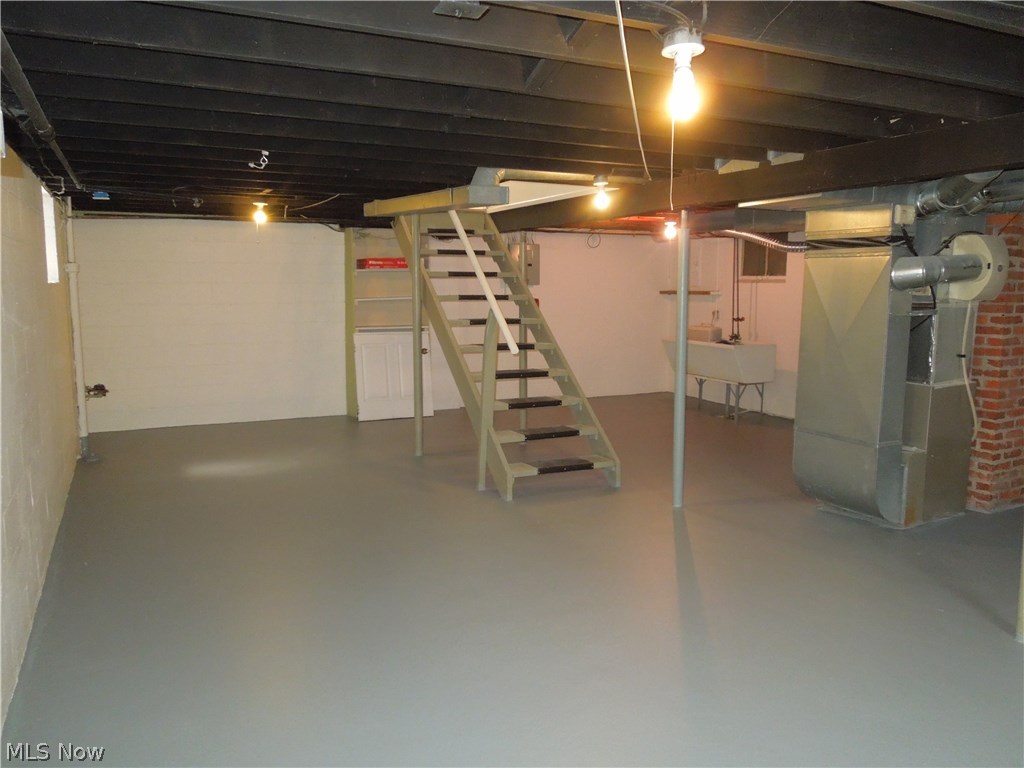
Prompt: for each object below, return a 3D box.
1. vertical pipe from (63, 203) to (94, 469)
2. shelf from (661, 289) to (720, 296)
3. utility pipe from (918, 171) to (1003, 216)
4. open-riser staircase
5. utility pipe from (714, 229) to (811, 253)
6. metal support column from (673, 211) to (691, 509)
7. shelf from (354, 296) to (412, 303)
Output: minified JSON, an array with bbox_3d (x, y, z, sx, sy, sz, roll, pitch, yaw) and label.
[{"bbox_3d":[-3.504,-0.426,5.968,0.105,2.100,0.105,-4,9,-26],"label":"vertical pipe"},{"bbox_3d":[2.195,-1.123,9.161,0.160,0.045,0.960,-4,9,-26],"label":"shelf"},{"bbox_3d":[2.501,-1.080,4.107,0.210,0.220,0.400,-4,9,-26],"label":"utility pipe"},{"bbox_3d":[-0.182,-0.415,6.087,0.930,2.060,2.520,-4,9,-26],"label":"open-riser staircase"},{"bbox_3d":[1.792,-1.032,5.332,0.075,0.200,0.890,-4,9,-26],"label":"utility pipe"},{"bbox_3d":[1.077,-0.134,4.714,0.067,1.890,0.067,-4,9,-26],"label":"metal support column"},{"bbox_3d":[-1.305,-0.921,8.012,0.800,0.030,0.260,-4,9,-26],"label":"shelf"}]

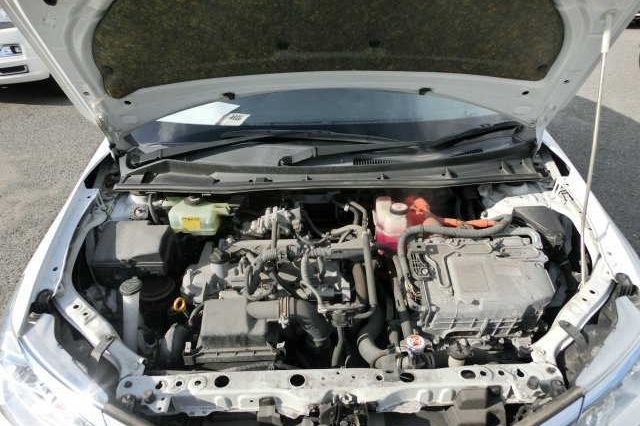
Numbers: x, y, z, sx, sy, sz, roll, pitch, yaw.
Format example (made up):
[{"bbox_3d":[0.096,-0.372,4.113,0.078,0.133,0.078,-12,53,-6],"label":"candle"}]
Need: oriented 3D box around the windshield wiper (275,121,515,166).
[{"bbox_3d":[0.273,-0.229,1.454,0.831,0.045,0.077,-9,48,-8],"label":"windshield wiper"}]

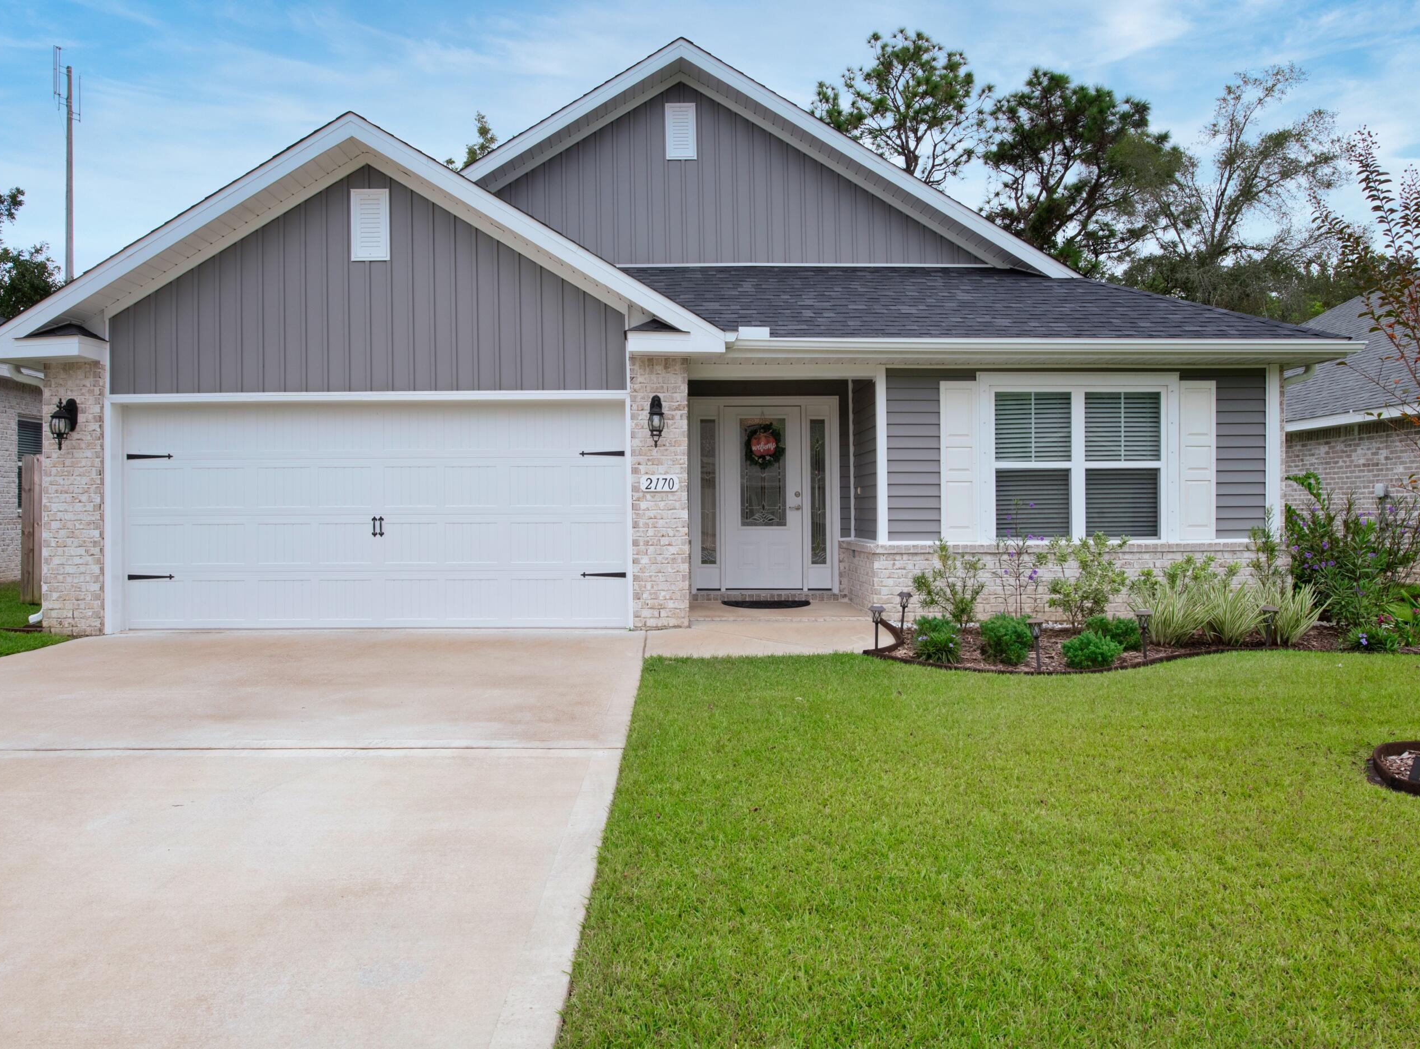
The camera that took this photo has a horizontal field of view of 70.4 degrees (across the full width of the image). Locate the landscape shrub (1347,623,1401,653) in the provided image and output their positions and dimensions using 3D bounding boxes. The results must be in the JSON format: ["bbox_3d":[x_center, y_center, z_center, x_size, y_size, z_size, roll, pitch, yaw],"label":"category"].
[{"bbox_3d":[5.174,0.879,7.850,0.430,0.210,0.400,-1,1,-3],"label":"landscape shrub"}]

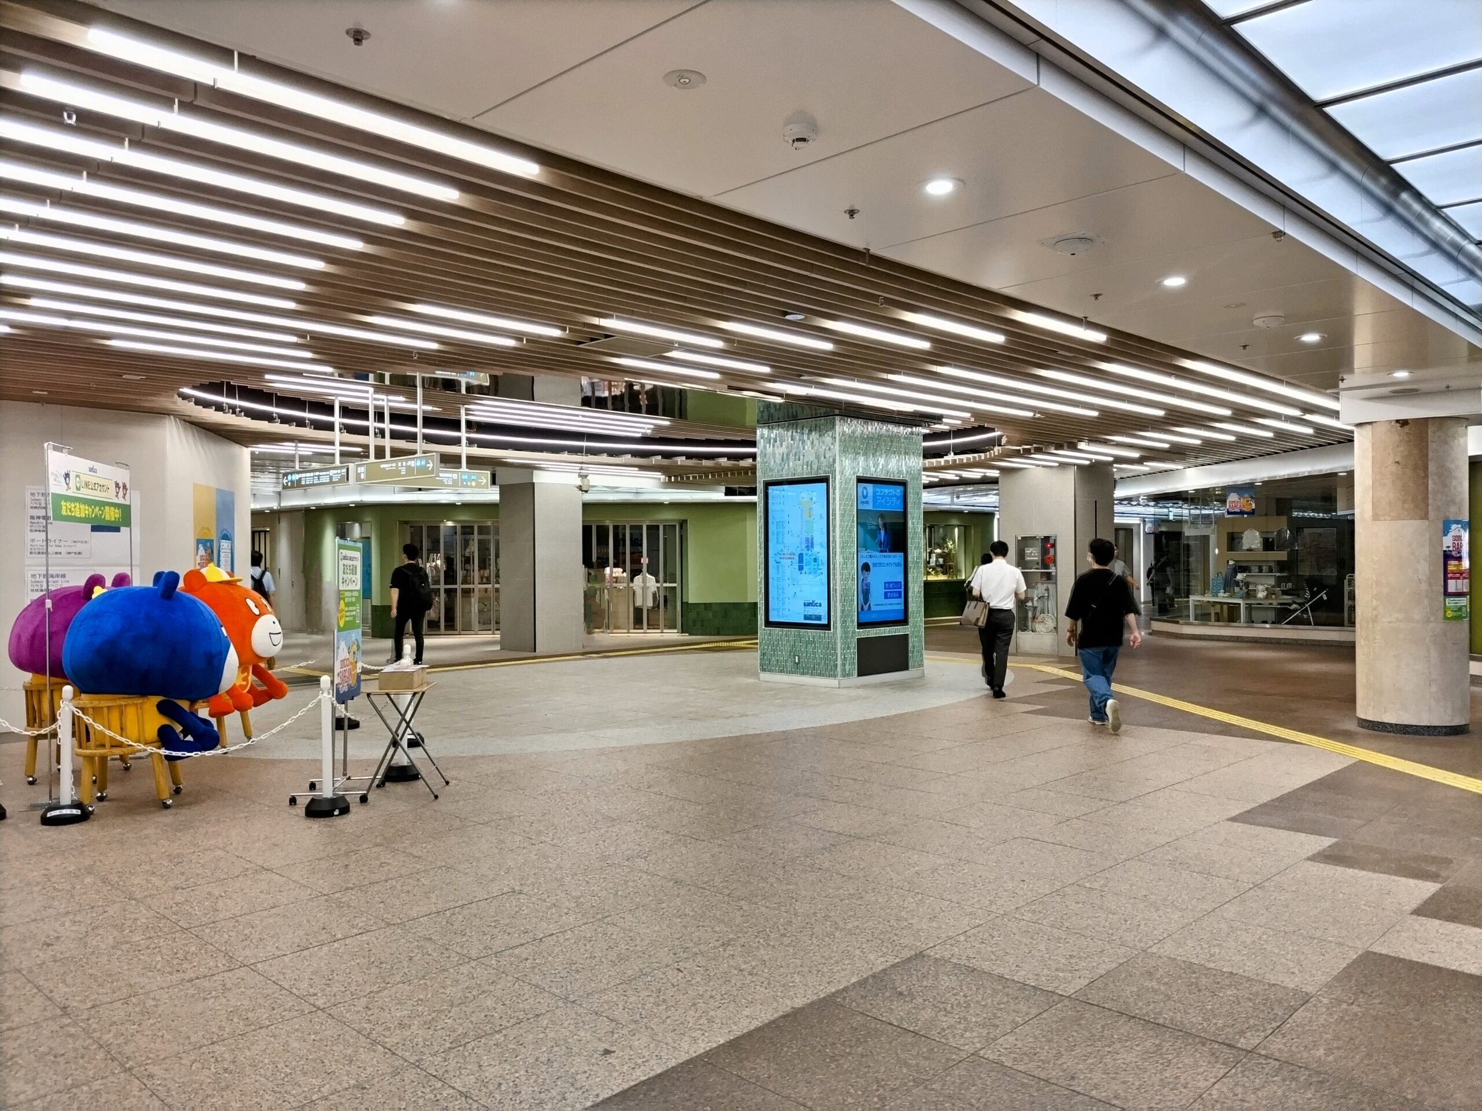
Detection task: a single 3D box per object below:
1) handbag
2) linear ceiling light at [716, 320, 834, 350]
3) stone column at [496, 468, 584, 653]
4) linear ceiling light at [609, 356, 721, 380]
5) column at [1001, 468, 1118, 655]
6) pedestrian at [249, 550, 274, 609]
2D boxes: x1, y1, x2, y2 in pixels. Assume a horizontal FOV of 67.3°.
[{"bbox_3d":[2.588,0.642,12.350,0.150,0.310,0.310,0,0,-37],"label":"handbag"},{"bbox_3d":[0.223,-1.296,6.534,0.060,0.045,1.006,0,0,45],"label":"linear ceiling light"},{"bbox_3d":[-3.437,0.091,19.203,1.029,3.060,0.991,-1,-1,45],"label":"stone column"},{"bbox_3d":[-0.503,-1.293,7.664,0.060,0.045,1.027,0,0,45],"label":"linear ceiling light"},{"bbox_3d":[5.000,0.070,17.550,1.310,2.880,1.310,0,0,45],"label":"column"},{"bbox_3d":[-6.690,0.750,15.400,0.500,1.640,0.450,0,0,-30],"label":"pedestrian"}]

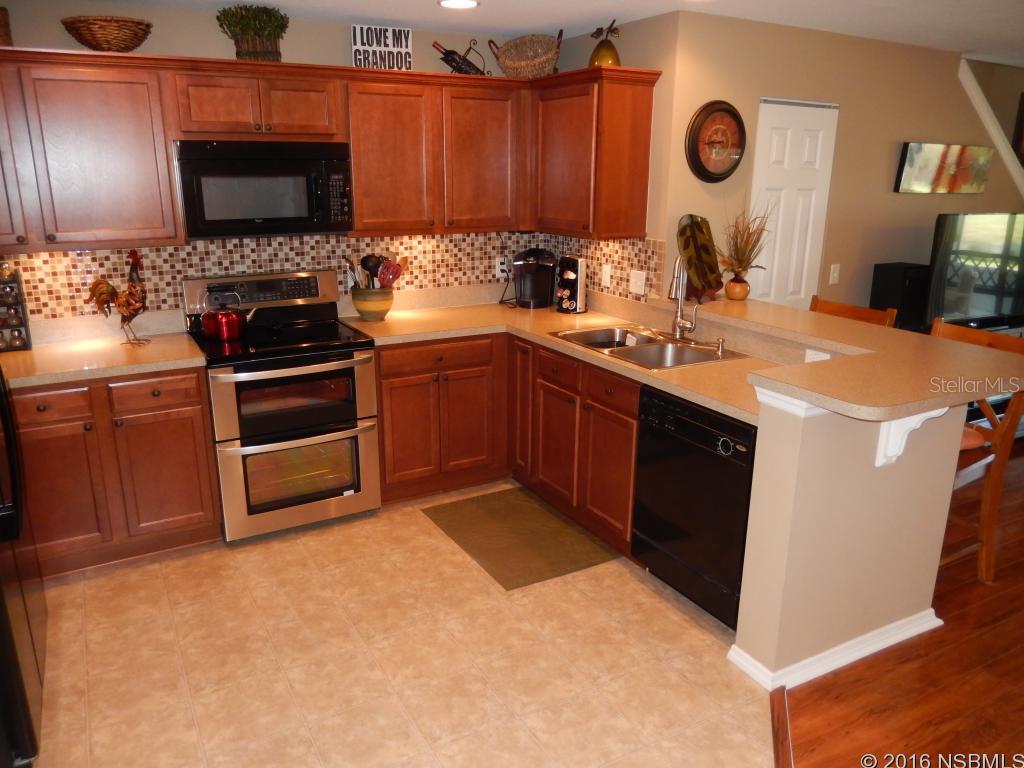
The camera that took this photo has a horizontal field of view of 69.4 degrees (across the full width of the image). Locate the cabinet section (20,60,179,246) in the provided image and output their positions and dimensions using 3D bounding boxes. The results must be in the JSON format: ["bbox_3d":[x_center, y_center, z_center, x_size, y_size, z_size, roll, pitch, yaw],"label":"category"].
[{"bbox_3d":[-1.792,-0.988,3.245,0.510,0.710,0.320,-8,18,-27],"label":"cabinet section"}]

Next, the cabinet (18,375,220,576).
[{"bbox_3d":[-1.876,0.321,3.455,0.844,0.880,0.633,-9,18,-29],"label":"cabinet"}]

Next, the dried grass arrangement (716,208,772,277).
[{"bbox_3d":[1.198,-0.729,3.811,0.271,0.342,0.231,5,17,17],"label":"dried grass arrangement"}]

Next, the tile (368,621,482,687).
[{"bbox_3d":[-0.335,0.996,2.707,0.304,0.010,0.304,-9,18,-28],"label":"tile"}]

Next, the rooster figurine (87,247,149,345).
[{"bbox_3d":[-1.842,-0.410,3.459,0.291,0.434,0.131,-1,16,-4],"label":"rooster figurine"}]

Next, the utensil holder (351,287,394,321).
[{"bbox_3d":[-0.771,-0.445,4.108,0.225,0.178,0.225,0,16,0],"label":"utensil holder"}]

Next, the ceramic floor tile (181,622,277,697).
[{"bbox_3d":[-1.017,1.002,2.675,0.304,0.010,0.304,-9,18,-28],"label":"ceramic floor tile"}]

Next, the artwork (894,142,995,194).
[{"bbox_3d":[2.827,-1.396,4.806,0.935,0.301,0.040,-9,18,-29],"label":"artwork"}]

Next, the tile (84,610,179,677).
[{"bbox_3d":[-1.435,0.970,2.803,0.303,0.010,0.303,-8,18,-28],"label":"tile"}]

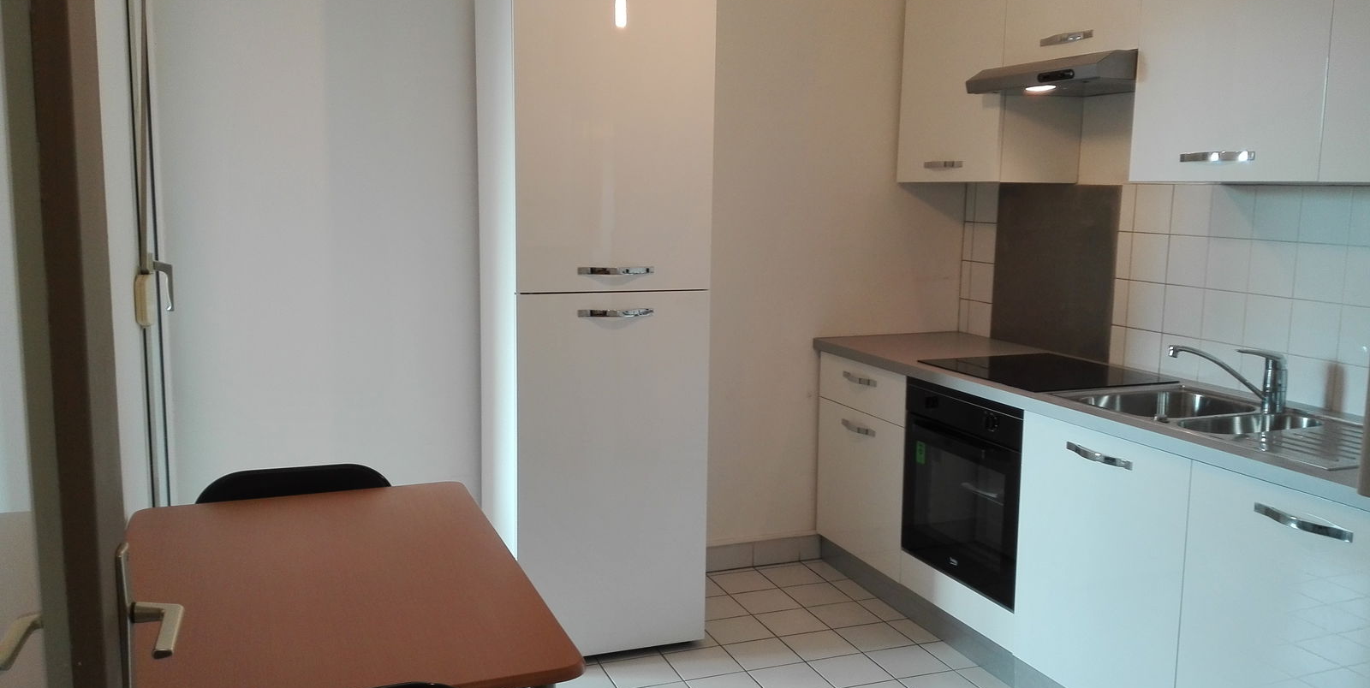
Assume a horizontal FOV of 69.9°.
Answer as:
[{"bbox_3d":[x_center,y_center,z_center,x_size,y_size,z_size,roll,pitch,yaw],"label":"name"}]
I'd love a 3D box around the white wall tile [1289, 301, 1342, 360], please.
[{"bbox_3d":[1.709,-0.037,2.653,0.010,0.152,0.136,-3,9,-24],"label":"white wall tile"}]

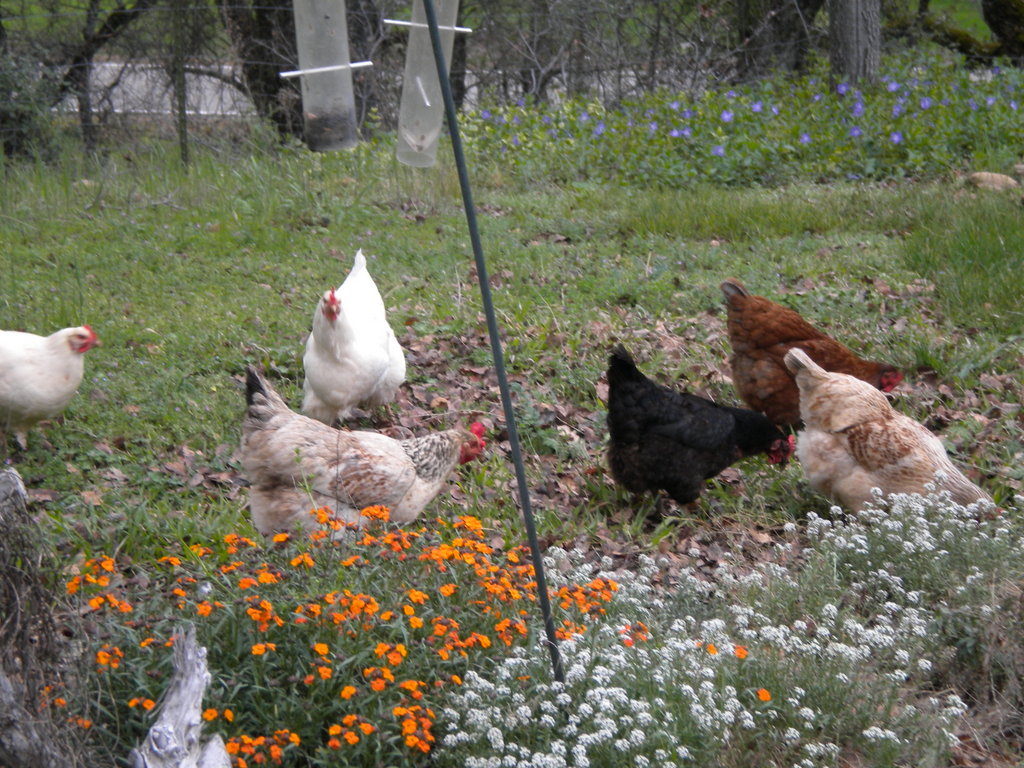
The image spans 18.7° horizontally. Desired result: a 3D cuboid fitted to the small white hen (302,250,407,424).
[{"bbox_3d":[-0.352,-0.077,6.899,0.210,0.360,0.400,2,12,11],"label":"small white hen"}]

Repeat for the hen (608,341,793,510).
[{"bbox_3d":[0.378,0.077,6.192,0.405,0.340,0.200,-5,13,-24],"label":"hen"}]

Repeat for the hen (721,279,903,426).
[{"bbox_3d":[0.662,-0.063,6.828,0.460,0.360,0.200,-8,14,-34],"label":"hen"}]

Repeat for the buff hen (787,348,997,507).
[{"bbox_3d":[0.746,0.105,6.030,0.425,0.350,0.200,-2,12,-11],"label":"buff hen"}]

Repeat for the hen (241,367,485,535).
[{"bbox_3d":[-0.285,0.138,5.894,0.455,0.340,0.200,-1,12,-4],"label":"hen"}]

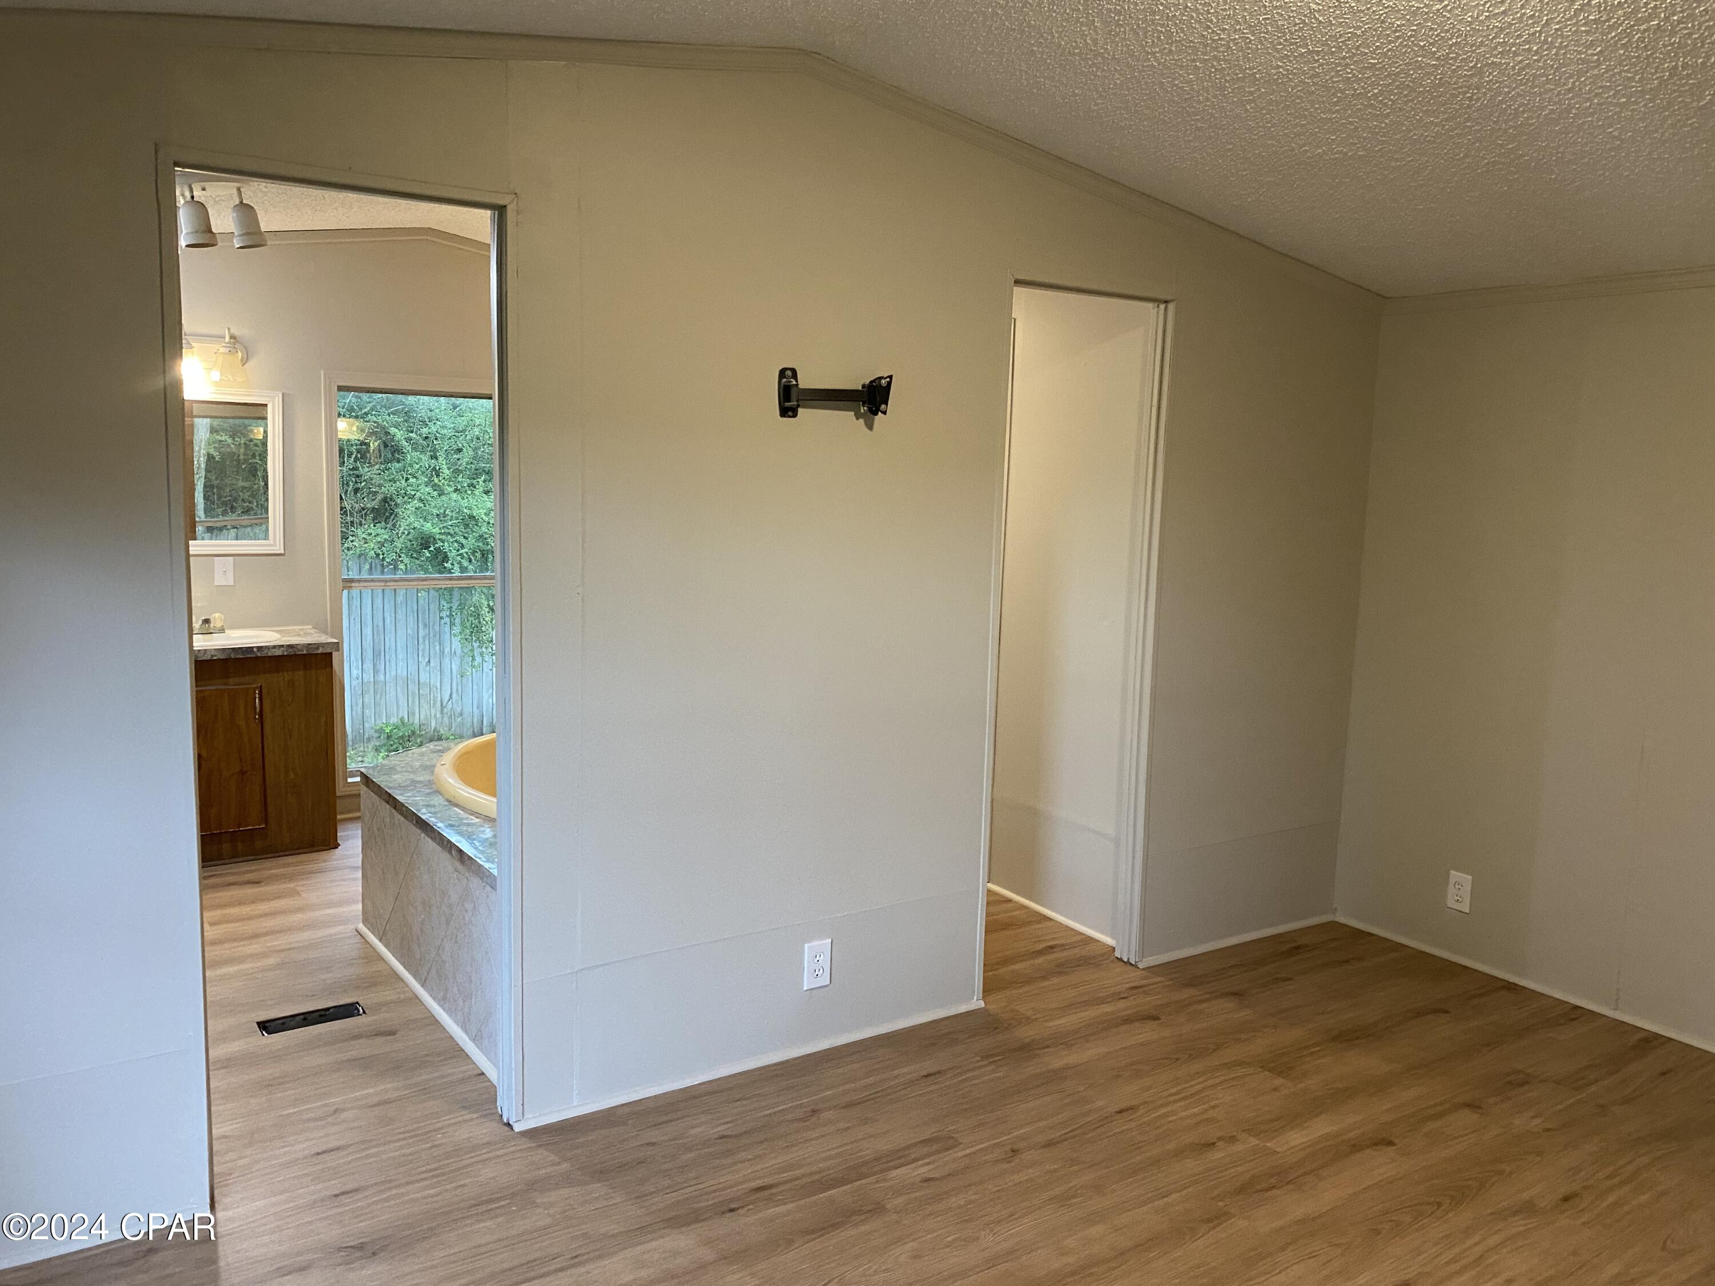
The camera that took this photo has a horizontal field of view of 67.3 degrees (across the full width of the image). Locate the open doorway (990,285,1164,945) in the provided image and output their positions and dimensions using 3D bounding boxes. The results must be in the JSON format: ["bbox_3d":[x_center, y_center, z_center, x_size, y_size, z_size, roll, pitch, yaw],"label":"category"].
[{"bbox_3d":[0.591,0.021,3.702,0.584,1.993,0.110,-3,8,-33],"label":"open doorway"}]

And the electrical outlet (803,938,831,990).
[{"bbox_3d":[-0.102,0.822,3.291,0.077,0.121,0.008,-3,8,-33],"label":"electrical outlet"}]

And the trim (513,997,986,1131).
[{"bbox_3d":[-0.205,1.045,3.260,1.347,0.027,0.014,-3,8,-33],"label":"trim"}]

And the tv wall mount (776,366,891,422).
[{"bbox_3d":[-0.058,-0.588,3.064,0.245,0.121,0.110,-3,8,-33],"label":"tv wall mount"}]

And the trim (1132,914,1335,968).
[{"bbox_3d":[1.264,0.964,4.225,0.947,0.027,0.014,-3,8,-33],"label":"trim"}]

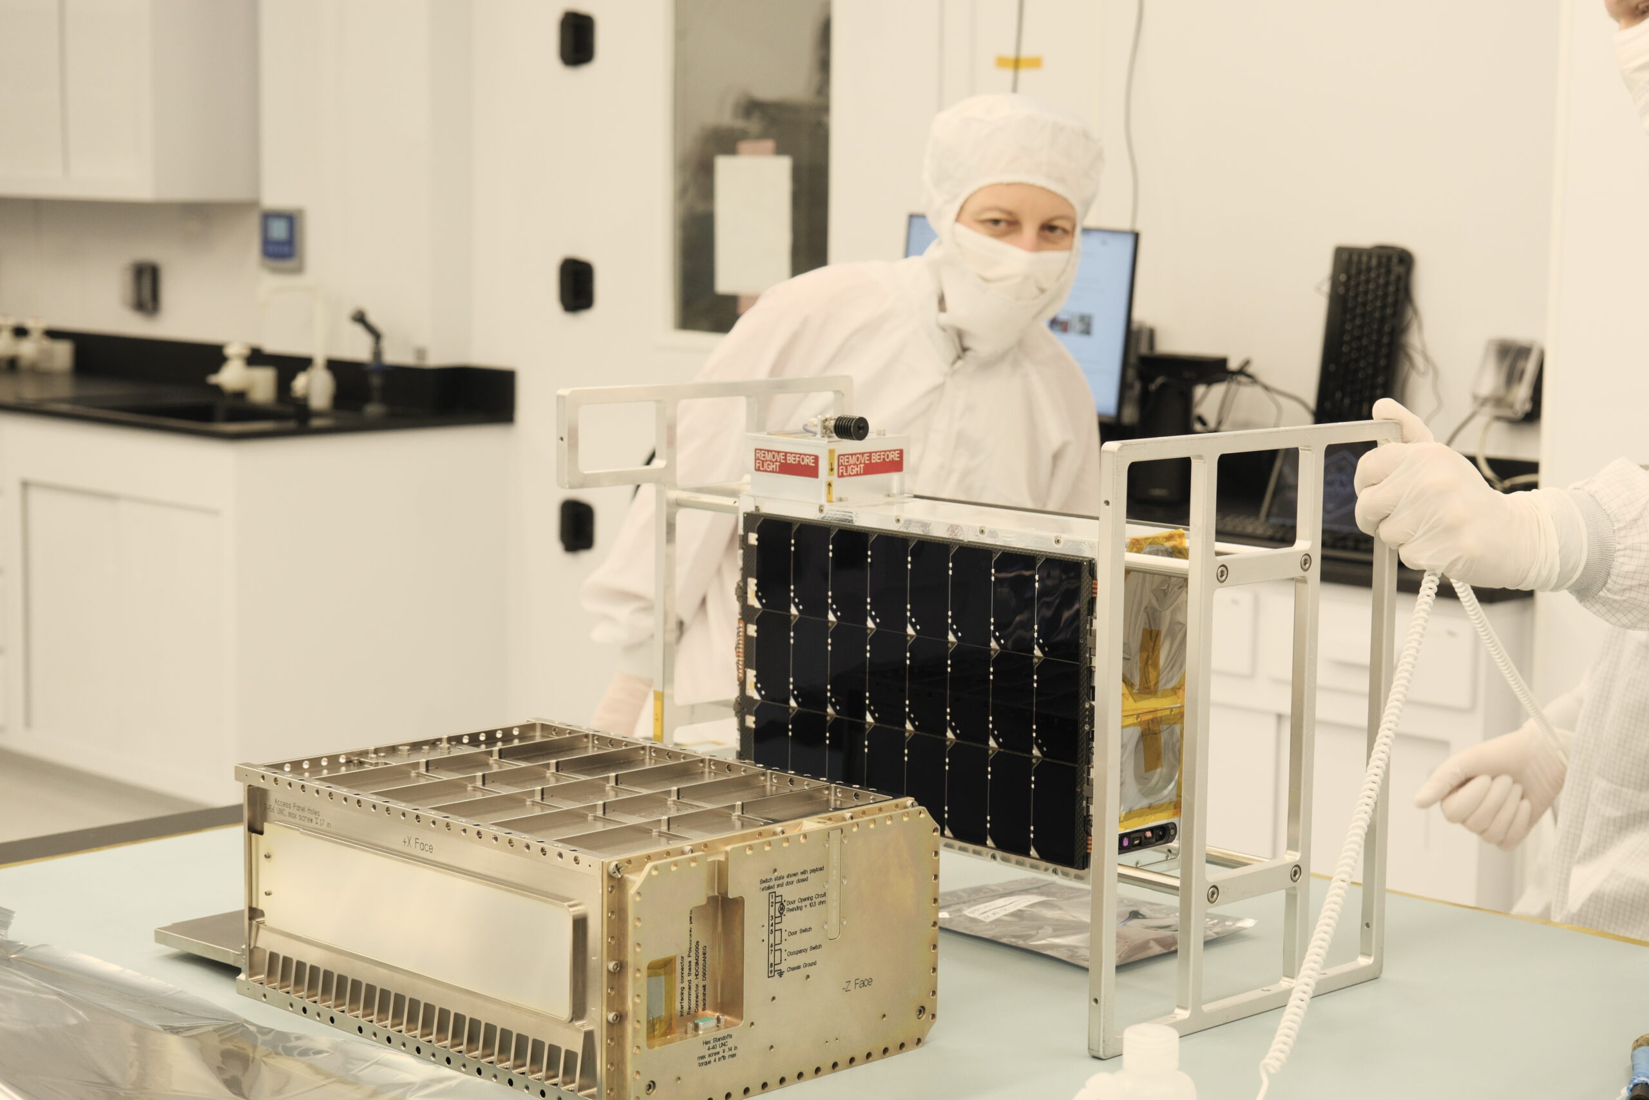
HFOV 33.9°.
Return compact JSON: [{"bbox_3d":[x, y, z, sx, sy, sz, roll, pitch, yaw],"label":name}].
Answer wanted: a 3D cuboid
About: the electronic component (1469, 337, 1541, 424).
[{"bbox_3d":[1.095,-0.267,4.297,0.095,0.137,0.088,-4,8,-38],"label":"electronic component"}]

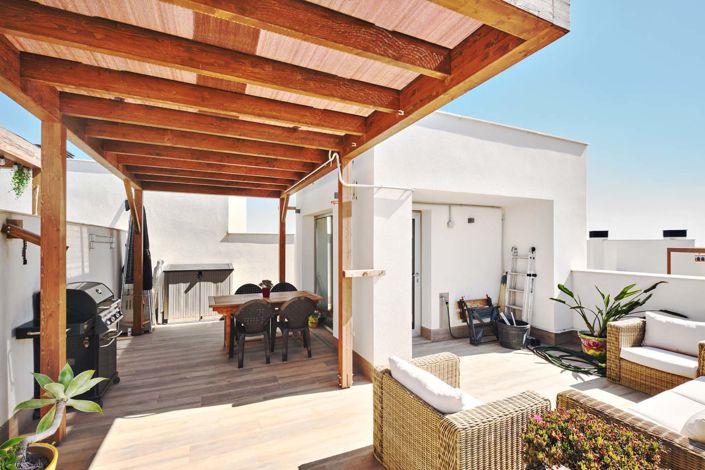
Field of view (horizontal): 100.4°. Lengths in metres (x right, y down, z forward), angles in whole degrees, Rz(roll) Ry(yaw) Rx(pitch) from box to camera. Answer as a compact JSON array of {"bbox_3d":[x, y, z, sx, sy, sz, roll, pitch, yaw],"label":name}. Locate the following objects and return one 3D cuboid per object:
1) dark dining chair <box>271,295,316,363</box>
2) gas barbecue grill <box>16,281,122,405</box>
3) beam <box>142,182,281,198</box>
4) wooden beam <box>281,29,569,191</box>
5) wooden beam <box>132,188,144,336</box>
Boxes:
[{"bbox_3d":[-0.820,1.260,4.139,0.540,0.830,0.560,0,-1,-25],"label":"dark dining chair"},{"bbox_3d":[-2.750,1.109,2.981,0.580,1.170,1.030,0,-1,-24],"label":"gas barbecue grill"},{"bbox_3d":[-2.645,-0.922,5.761,2.440,0.250,0.100,0,-1,-24],"label":"beam"},{"bbox_3d":[-0.296,-0.984,3.823,0.120,0.250,5.580,0,-2,-26],"label":"wooden beam"},{"bbox_3d":[-3.682,0.472,5.051,0.120,2.495,0.120,0,-1,-26],"label":"wooden beam"}]

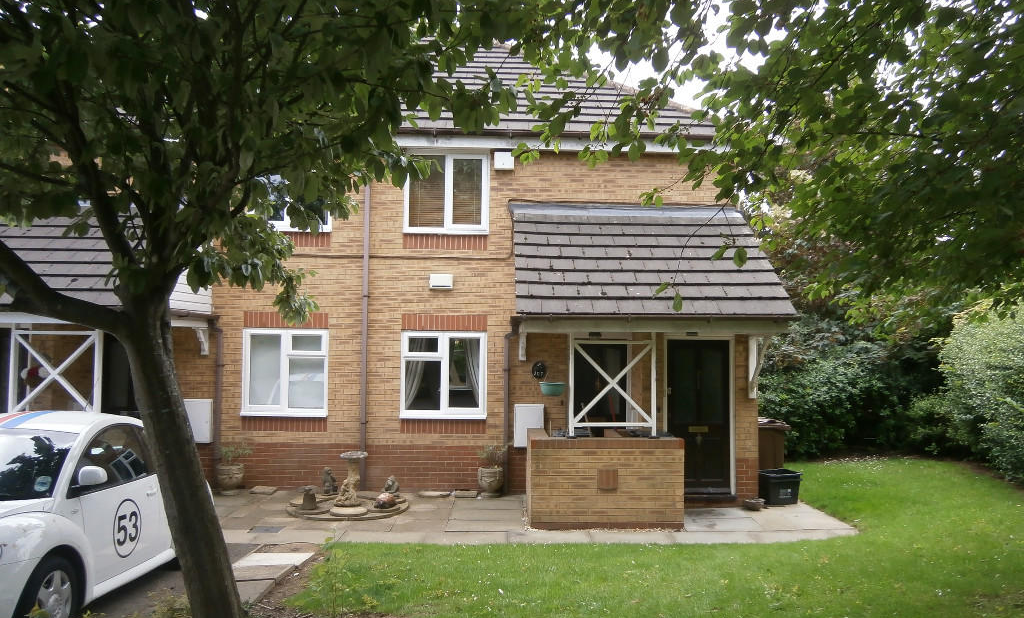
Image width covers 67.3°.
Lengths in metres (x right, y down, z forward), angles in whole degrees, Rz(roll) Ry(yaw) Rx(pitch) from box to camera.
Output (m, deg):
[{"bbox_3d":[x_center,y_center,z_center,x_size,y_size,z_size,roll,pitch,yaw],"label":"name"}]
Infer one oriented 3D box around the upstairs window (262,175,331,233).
[{"bbox_3d":[-3.112,-1.654,10.782,1.180,1.120,0.120,1,-3,-3],"label":"upstairs window"}]

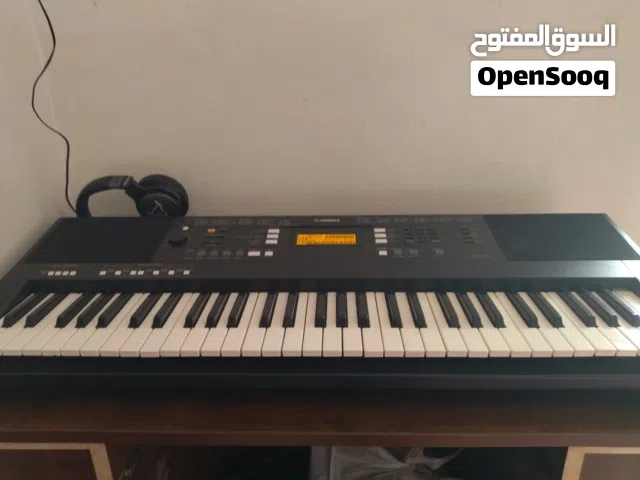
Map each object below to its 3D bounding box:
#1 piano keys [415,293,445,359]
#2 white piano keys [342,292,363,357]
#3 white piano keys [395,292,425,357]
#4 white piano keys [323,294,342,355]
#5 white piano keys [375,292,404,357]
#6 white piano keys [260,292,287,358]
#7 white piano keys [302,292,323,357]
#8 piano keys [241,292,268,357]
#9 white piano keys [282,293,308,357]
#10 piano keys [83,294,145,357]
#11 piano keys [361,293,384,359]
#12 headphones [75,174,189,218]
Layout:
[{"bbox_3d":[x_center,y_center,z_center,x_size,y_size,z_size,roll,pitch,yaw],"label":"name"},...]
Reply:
[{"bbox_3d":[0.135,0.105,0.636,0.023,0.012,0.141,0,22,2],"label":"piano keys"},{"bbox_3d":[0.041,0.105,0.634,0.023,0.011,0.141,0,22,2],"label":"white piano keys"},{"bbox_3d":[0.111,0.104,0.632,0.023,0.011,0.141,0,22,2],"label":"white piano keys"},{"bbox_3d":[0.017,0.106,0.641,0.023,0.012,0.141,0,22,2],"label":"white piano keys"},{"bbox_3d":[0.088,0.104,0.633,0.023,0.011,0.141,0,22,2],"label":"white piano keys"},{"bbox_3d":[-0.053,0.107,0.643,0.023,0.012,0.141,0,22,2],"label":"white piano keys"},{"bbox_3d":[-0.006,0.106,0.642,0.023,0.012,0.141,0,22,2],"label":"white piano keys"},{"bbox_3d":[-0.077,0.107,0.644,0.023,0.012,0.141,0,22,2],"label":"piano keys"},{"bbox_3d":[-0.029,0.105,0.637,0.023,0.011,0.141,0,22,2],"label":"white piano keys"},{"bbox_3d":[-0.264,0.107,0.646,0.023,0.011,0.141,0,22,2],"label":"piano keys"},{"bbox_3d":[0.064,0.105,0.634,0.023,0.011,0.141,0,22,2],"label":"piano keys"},{"bbox_3d":[-0.344,-0.032,0.936,0.190,0.176,0.068,0,22,2],"label":"headphones"}]

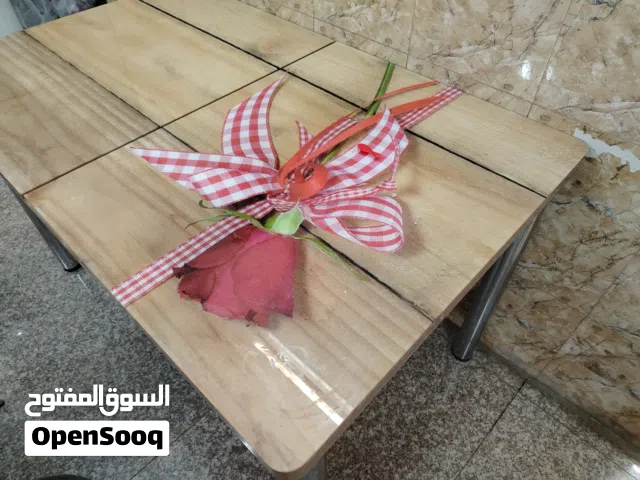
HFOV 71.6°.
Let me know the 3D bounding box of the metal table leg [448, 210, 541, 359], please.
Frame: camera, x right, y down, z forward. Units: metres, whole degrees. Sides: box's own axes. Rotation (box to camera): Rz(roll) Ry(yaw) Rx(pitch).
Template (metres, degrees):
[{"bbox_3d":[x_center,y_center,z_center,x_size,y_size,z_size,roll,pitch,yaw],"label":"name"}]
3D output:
[{"bbox_3d":[0.425,0.096,1.070,0.058,0.725,0.058,35,57,28],"label":"metal table leg"}]

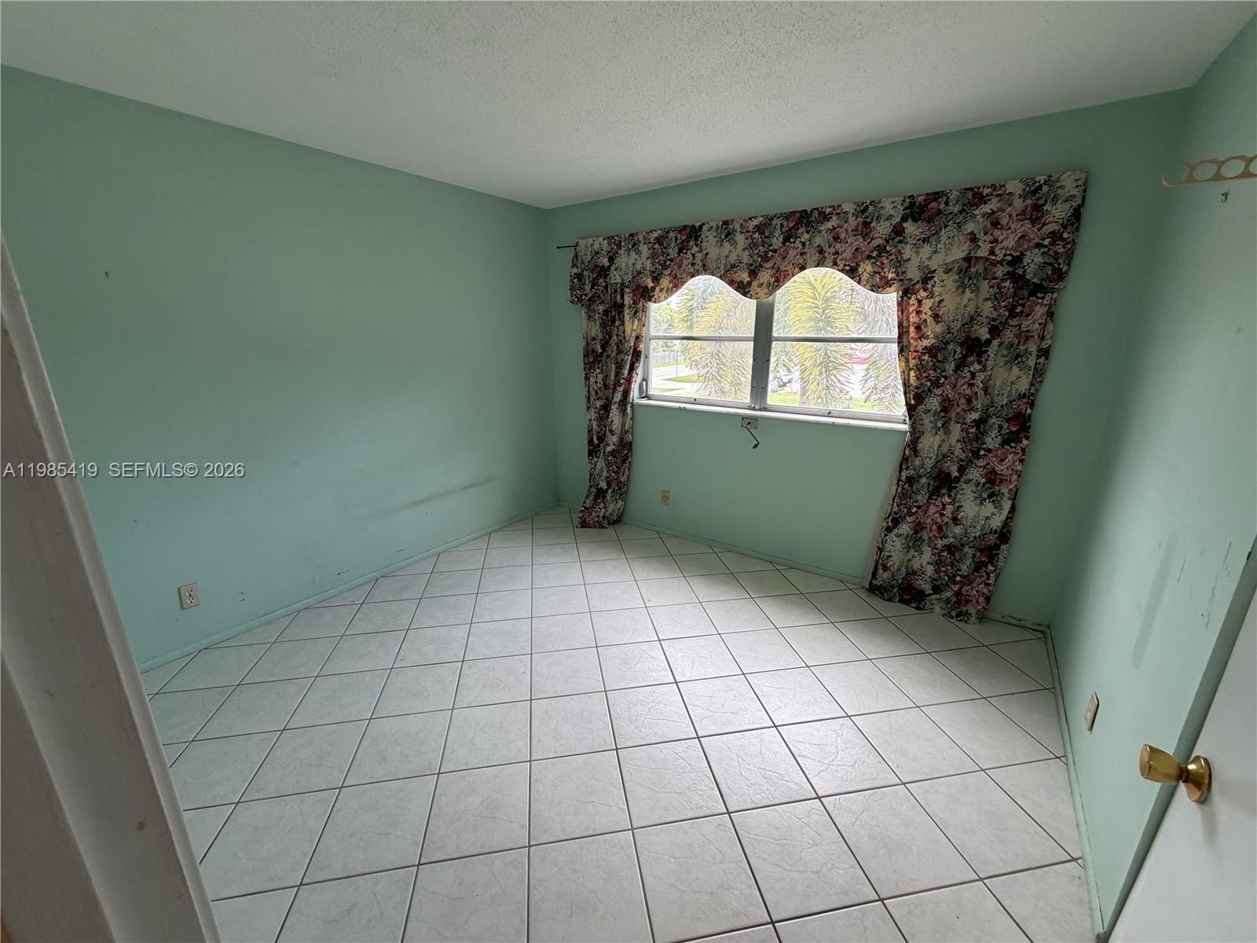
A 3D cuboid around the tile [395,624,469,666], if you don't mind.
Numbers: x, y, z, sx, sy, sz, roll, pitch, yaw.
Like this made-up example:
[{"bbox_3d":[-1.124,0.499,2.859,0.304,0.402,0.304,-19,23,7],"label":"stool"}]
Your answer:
[{"bbox_3d":[-0.975,0.876,2.553,0.315,0.010,0.315,-3,16,-10],"label":"tile"}]

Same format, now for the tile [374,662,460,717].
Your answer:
[{"bbox_3d":[-0.936,0.977,2.284,0.321,0.010,0.321,-3,16,-10],"label":"tile"}]

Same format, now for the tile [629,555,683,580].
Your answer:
[{"bbox_3d":[0.184,0.653,3.441,0.324,0.010,0.324,-3,16,-10],"label":"tile"}]

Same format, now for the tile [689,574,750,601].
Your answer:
[{"bbox_3d":[0.558,0.726,3.181,0.321,0.010,0.321,-3,16,-10],"label":"tile"}]

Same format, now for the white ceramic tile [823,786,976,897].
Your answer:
[{"bbox_3d":[0.835,1.152,1.604,0.318,0.010,0.318,-3,16,-10],"label":"white ceramic tile"}]

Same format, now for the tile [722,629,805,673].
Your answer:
[{"bbox_3d":[0.666,0.890,2.519,0.318,0.010,0.318,-3,16,-10],"label":"tile"}]

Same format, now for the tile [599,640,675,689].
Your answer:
[{"bbox_3d":[0.030,0.933,2.451,0.321,0.010,0.321,-3,16,-10],"label":"tile"}]

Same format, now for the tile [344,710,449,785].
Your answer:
[{"bbox_3d":[-0.863,1.052,1.944,0.315,0.010,0.315,-3,16,-10],"label":"tile"}]

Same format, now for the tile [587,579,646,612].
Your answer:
[{"bbox_3d":[-0.081,0.744,3.021,0.315,0.010,0.315,-3,16,-10],"label":"tile"}]

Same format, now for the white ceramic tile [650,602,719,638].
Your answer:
[{"bbox_3d":[0.298,0.831,2.820,0.324,0.010,0.324,-3,16,-10],"label":"white ceramic tile"}]

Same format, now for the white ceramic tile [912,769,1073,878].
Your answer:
[{"bbox_3d":[1.152,1.139,1.661,0.315,0.010,0.315,-3,16,-10],"label":"white ceramic tile"}]

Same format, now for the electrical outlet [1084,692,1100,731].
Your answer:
[{"bbox_3d":[1.569,0.813,1.720,0.010,0.115,0.070,11,19,33],"label":"electrical outlet"}]

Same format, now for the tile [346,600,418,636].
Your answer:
[{"bbox_3d":[-1.374,0.818,2.856,0.324,0.010,0.324,-3,16,-10],"label":"tile"}]

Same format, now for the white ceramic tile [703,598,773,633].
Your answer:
[{"bbox_3d":[0.621,0.816,2.875,0.324,0.010,0.324,-3,16,-10],"label":"white ceramic tile"}]

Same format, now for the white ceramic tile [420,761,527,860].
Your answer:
[{"bbox_3d":[-0.499,1.140,1.720,0.321,0.010,0.321,-3,16,-10],"label":"white ceramic tile"}]

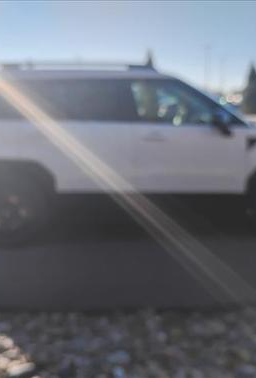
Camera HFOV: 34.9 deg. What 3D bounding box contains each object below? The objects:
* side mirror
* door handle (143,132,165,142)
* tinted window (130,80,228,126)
[{"bbox_3d":[0.867,-0.598,3.779,0.180,0.210,0.240,-1,12,-4],"label":"side mirror"},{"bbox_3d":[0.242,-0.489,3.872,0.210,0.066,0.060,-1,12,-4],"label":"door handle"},{"bbox_3d":[0.502,-0.824,3.942,0.957,0.435,0.140,-1,12,-4],"label":"tinted window"}]

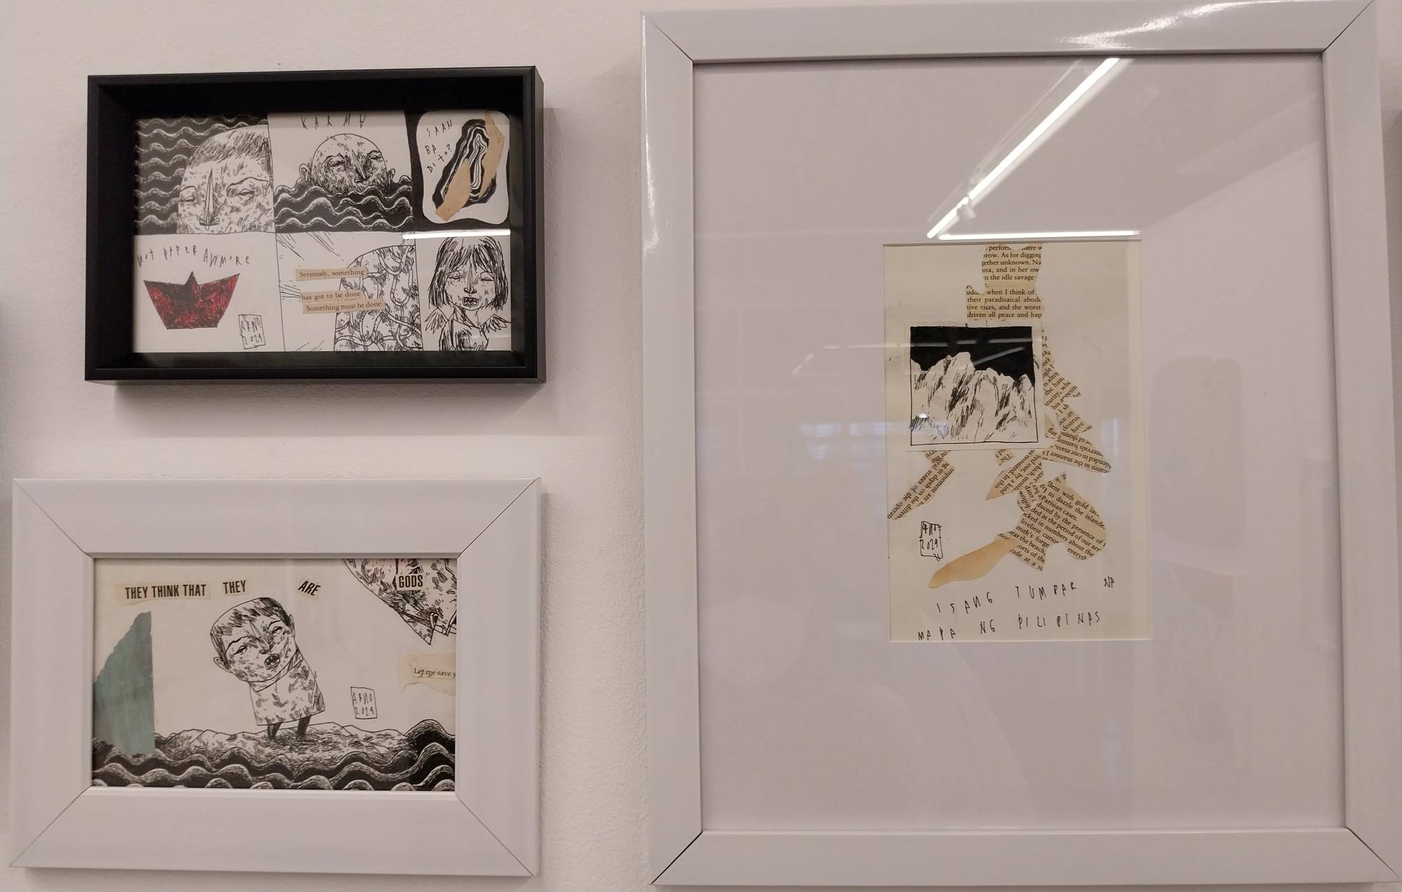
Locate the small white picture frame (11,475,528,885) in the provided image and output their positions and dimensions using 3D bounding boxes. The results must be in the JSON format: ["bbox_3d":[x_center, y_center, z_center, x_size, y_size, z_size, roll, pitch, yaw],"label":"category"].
[{"bbox_3d":[-0.168,0.090,0.420,0.208,0.153,0.015,0,-2,2],"label":"small white picture frame"}]

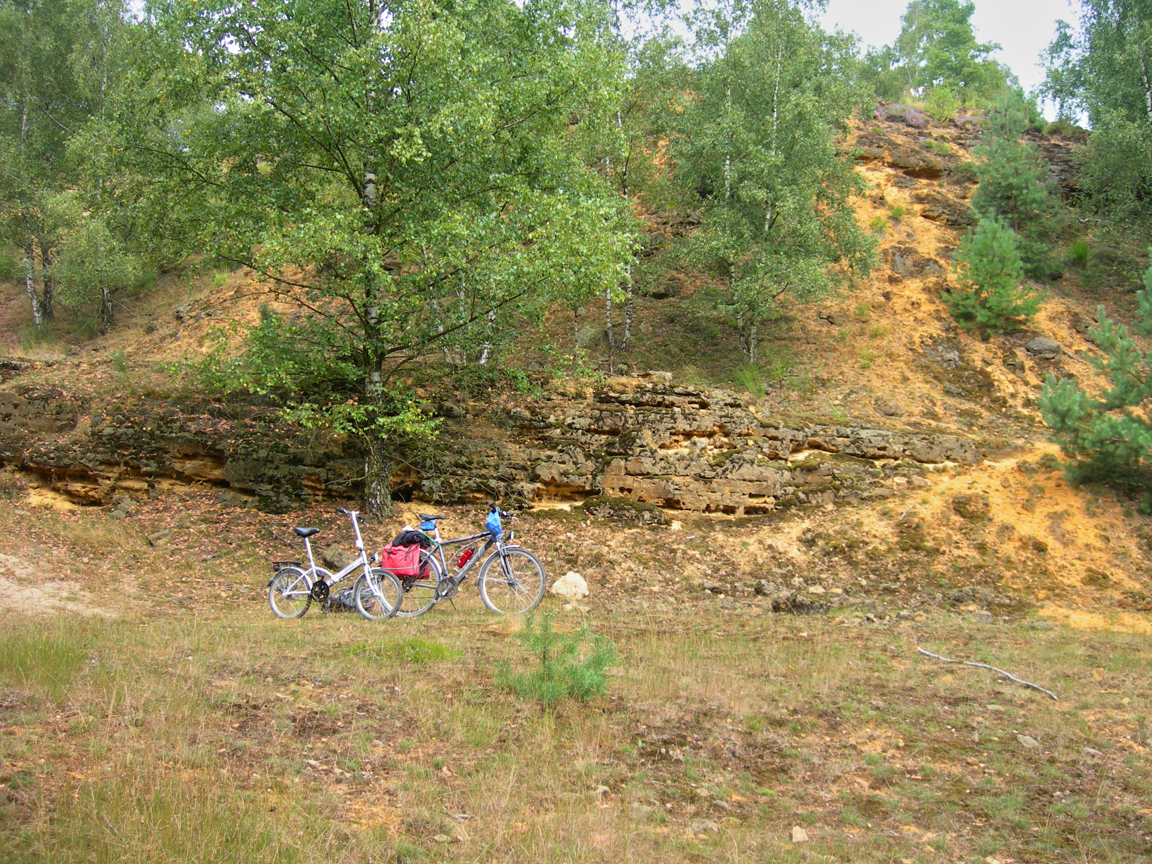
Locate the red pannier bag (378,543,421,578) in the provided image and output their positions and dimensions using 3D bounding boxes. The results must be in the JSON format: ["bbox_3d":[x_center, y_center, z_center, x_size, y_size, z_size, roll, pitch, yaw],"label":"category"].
[{"bbox_3d":[-1.778,1.292,12.780,0.350,0.320,0.160,0,-1,13],"label":"red pannier bag"}]

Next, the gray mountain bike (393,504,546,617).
[{"bbox_3d":[-1.168,1.314,12.870,1.780,1.140,0.600,0,-5,13],"label":"gray mountain bike"}]

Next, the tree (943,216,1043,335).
[{"bbox_3d":[6.711,-2.528,20.300,1.560,1.860,1.500,0,-1,0],"label":"tree"}]

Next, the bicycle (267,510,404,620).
[{"bbox_3d":[-2.417,1.323,12.600,1.520,1.120,0.560,0,-5,21],"label":"bicycle"}]

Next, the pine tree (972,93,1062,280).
[{"bbox_3d":[8.021,-4.477,23.000,1.650,3.400,1.600,0,-1,0],"label":"pine tree"}]

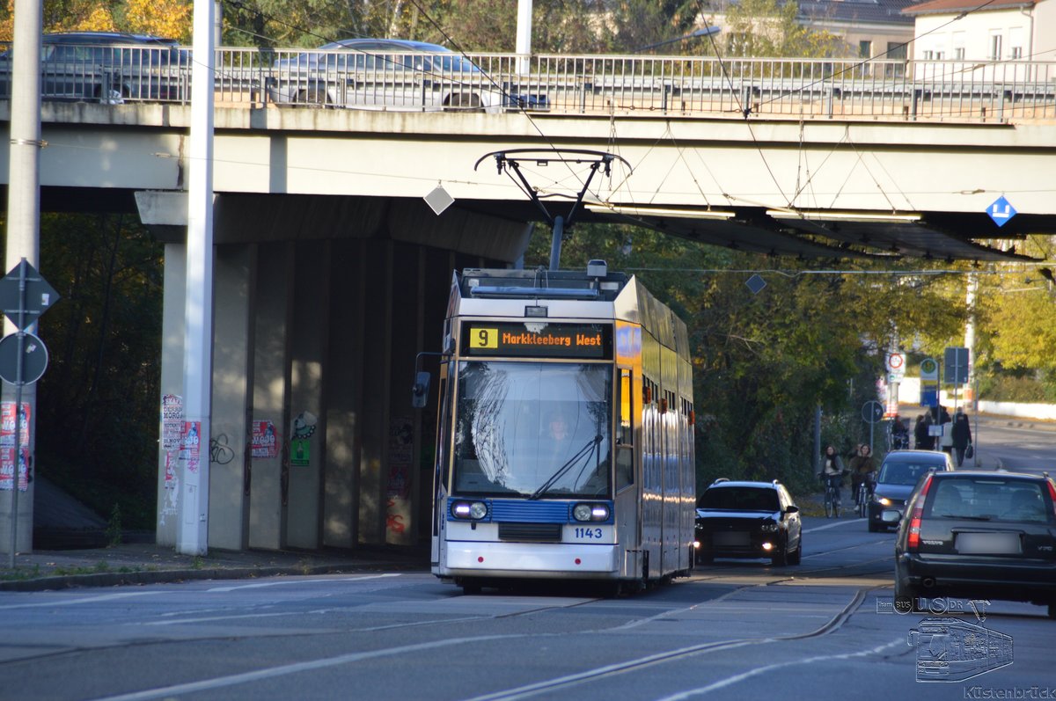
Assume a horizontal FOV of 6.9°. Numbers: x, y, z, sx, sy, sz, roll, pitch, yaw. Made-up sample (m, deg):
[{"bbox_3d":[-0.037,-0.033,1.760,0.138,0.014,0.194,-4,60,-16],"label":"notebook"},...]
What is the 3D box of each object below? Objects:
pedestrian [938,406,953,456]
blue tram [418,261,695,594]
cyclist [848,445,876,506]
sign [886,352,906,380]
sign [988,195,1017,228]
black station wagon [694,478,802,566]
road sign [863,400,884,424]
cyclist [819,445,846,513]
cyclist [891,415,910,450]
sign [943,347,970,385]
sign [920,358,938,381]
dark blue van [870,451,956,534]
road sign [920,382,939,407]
[{"bbox_3d":[11.985,2.460,252.000,0.520,1.720,0.380,1,-1,6],"label":"pedestrian"},{"bbox_3d":[0.630,1.090,105.700,2.230,3.430,27.800,1,-1,2],"label":"blue tram"},{"bbox_3d":[7.658,2.977,200.500,0.640,1.680,1.720,1,-1,6],"label":"cyclist"},{"bbox_3d":[11.375,0.485,272.000,0.620,0.850,0.050,1,-1,8],"label":"sign"},{"bbox_3d":[6.362,-1.867,118.000,0.430,0.430,0.030,3,-1,3],"label":"sign"},{"bbox_3d":[3.893,3.132,160.000,1.850,1.570,4.600,1,-1,6],"label":"black station wagon"},{"bbox_3d":[9.228,1.654,235.000,0.600,0.600,0.050,1,-1,6],"label":"road sign"},{"bbox_3d":[7.043,3.033,203.000,0.600,1.680,1.720,1,-1,7],"label":"cyclist"},{"bbox_3d":[10.478,2.657,248.000,0.550,1.650,0.550,2,-1,-37],"label":"cyclist"},{"bbox_3d":[14.405,0.514,295.000,0.800,1.180,0.050,1,-1,8],"label":"sign"},{"bbox_3d":[11.508,0.540,252.000,0.480,0.610,0.050,1,-1,3],"label":"sign"},{"bbox_3d":[8.408,3.068,191.500,1.800,1.800,4.400,1,-1,5],"label":"dark blue van"},{"bbox_3d":[11.500,1.256,252.000,0.470,0.720,0.050,1,-1,3],"label":"road sign"}]

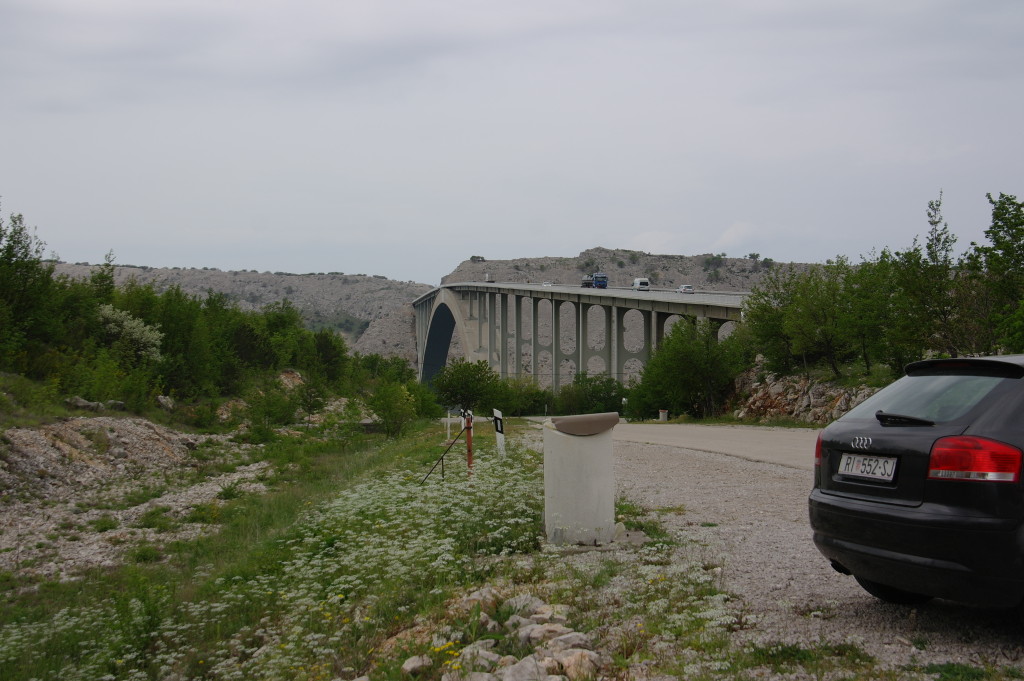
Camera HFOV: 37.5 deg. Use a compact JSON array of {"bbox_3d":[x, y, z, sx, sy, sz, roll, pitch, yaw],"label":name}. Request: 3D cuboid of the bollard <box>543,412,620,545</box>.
[{"bbox_3d":[0.495,0.980,10.800,0.530,0.930,0.520,-1,1,0],"label":"bollard"}]

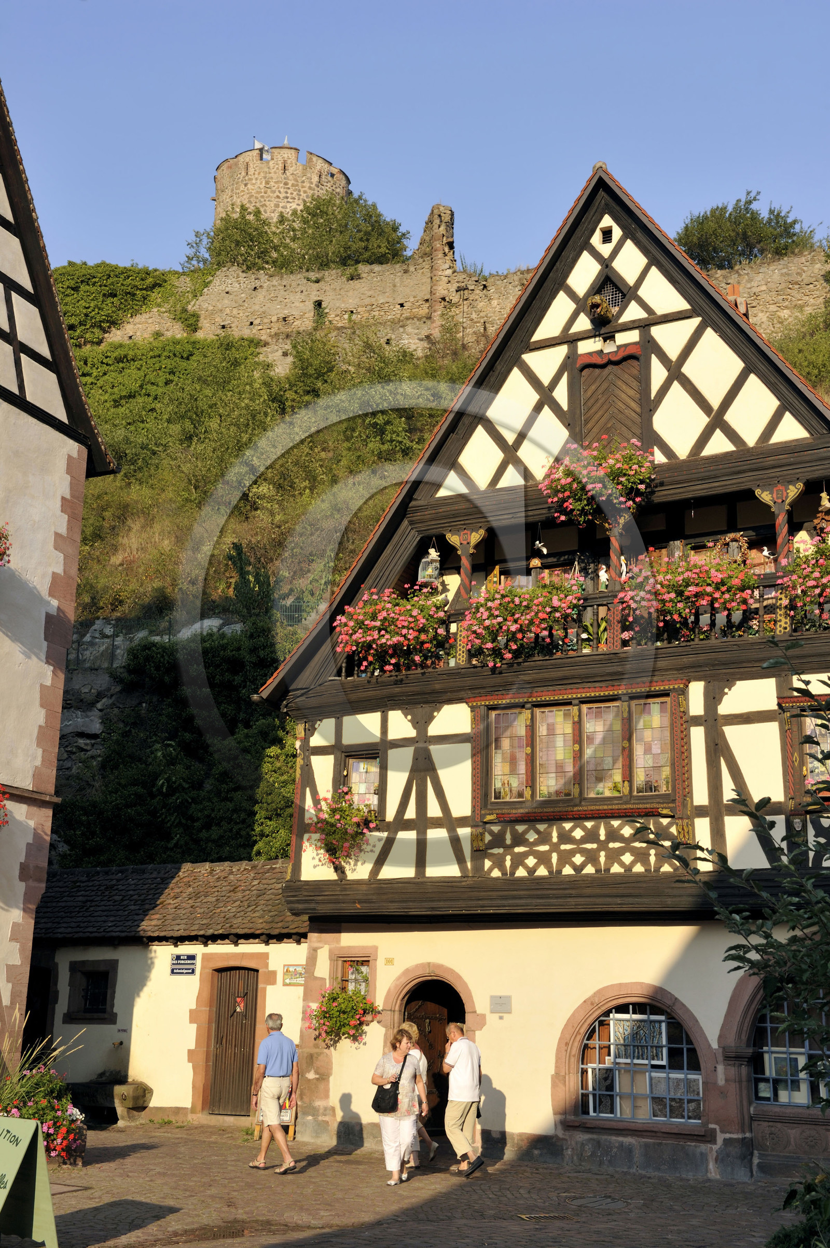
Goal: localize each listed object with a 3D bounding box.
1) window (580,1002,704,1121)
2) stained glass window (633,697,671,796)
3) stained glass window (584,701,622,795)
[{"bbox_3d":[2.746,5.312,18.475,1.540,1.360,0.140,-7,-16,30],"label":"window"},{"bbox_3d":[3.054,1.579,19.593,0.486,1.191,0.050,-7,-17,30],"label":"stained glass window"},{"bbox_3d":[2.464,1.632,19.940,0.499,1.212,0.050,-7,-17,30],"label":"stained glass window"}]

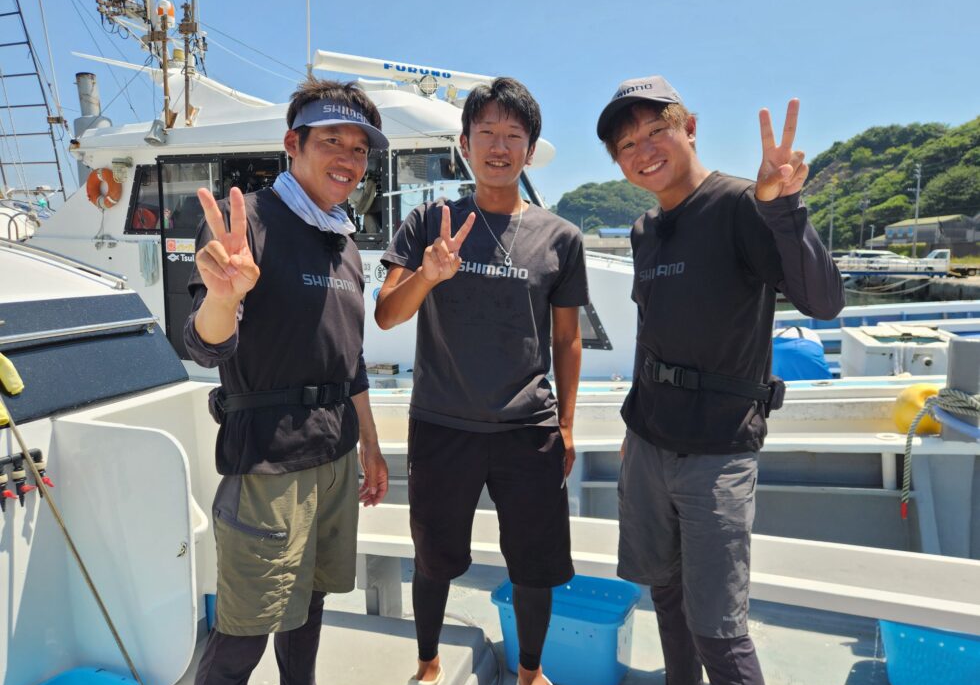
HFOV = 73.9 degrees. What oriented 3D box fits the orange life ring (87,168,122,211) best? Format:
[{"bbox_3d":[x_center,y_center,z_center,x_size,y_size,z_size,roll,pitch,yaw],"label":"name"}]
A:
[{"bbox_3d":[-3.844,-1.537,6.500,0.420,0.420,0.110,2,7,17],"label":"orange life ring"}]

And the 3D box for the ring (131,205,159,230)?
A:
[{"bbox_3d":[-3.826,-1.377,7.200,0.340,0.330,0.110,2,7,17],"label":"ring"}]

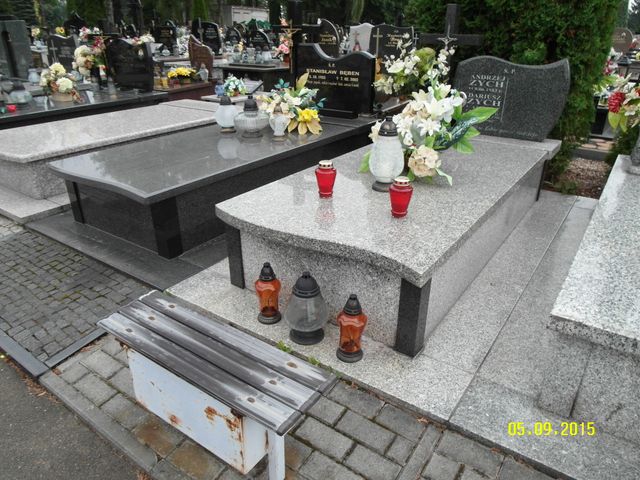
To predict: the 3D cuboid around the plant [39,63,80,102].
[{"bbox_3d":[-2.941,-1.780,5.000,0.380,0.400,0.340,17,31,30],"label":"plant"}]

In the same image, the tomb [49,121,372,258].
[{"bbox_3d":[-0.591,-0.608,3.527,1.060,0.420,2.540,17,31,30],"label":"tomb"}]

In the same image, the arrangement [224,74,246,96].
[{"bbox_3d":[-1.028,-1.880,5.400,0.250,0.250,0.220,17,31,30],"label":"arrangement"}]

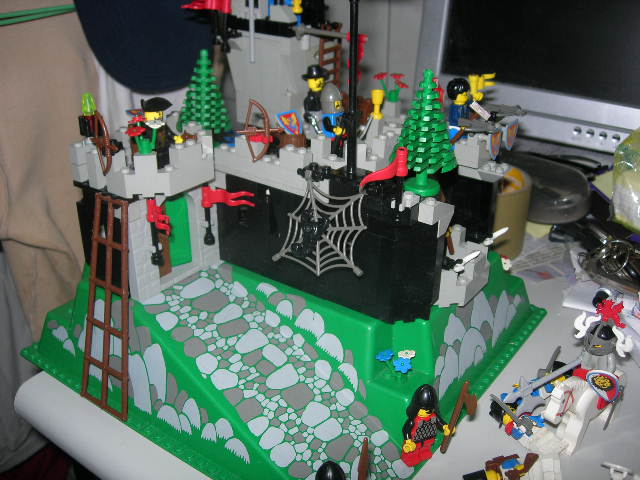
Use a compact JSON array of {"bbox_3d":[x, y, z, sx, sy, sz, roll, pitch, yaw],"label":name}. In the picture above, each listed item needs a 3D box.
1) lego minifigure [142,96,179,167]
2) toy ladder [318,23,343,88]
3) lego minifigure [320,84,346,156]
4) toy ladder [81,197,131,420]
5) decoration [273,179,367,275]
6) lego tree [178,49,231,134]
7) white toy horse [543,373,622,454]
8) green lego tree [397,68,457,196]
[{"bbox_3d":[-0.095,-0.062,0.419,0.016,0.043,0.025,19,32,34],"label":"lego minifigure"},{"bbox_3d":[0.008,-0.119,0.481,0.005,0.056,0.022,18,31,33],"label":"toy ladder"},{"bbox_3d":[0.008,-0.070,0.413,0.017,0.043,0.025,21,33,36],"label":"lego minifigure"},{"bbox_3d":[-0.117,0.037,0.389,0.041,0.127,0.004,17,18,34],"label":"toy ladder"},{"bbox_3d":[-0.002,-0.006,0.376,0.057,0.060,0.007,11,28,21],"label":"decoration"},{"bbox_3d":[-0.070,-0.086,0.438,0.036,0.065,0.036,0,26,0],"label":"lego tree"},{"bbox_3d":[0.138,0.089,0.377,0.058,0.042,0.017,-23,34,-39],"label":"white toy horse"},{"bbox_3d":[0.056,-0.056,0.362,0.036,0.065,0.036,0,26,0],"label":"green lego tree"}]

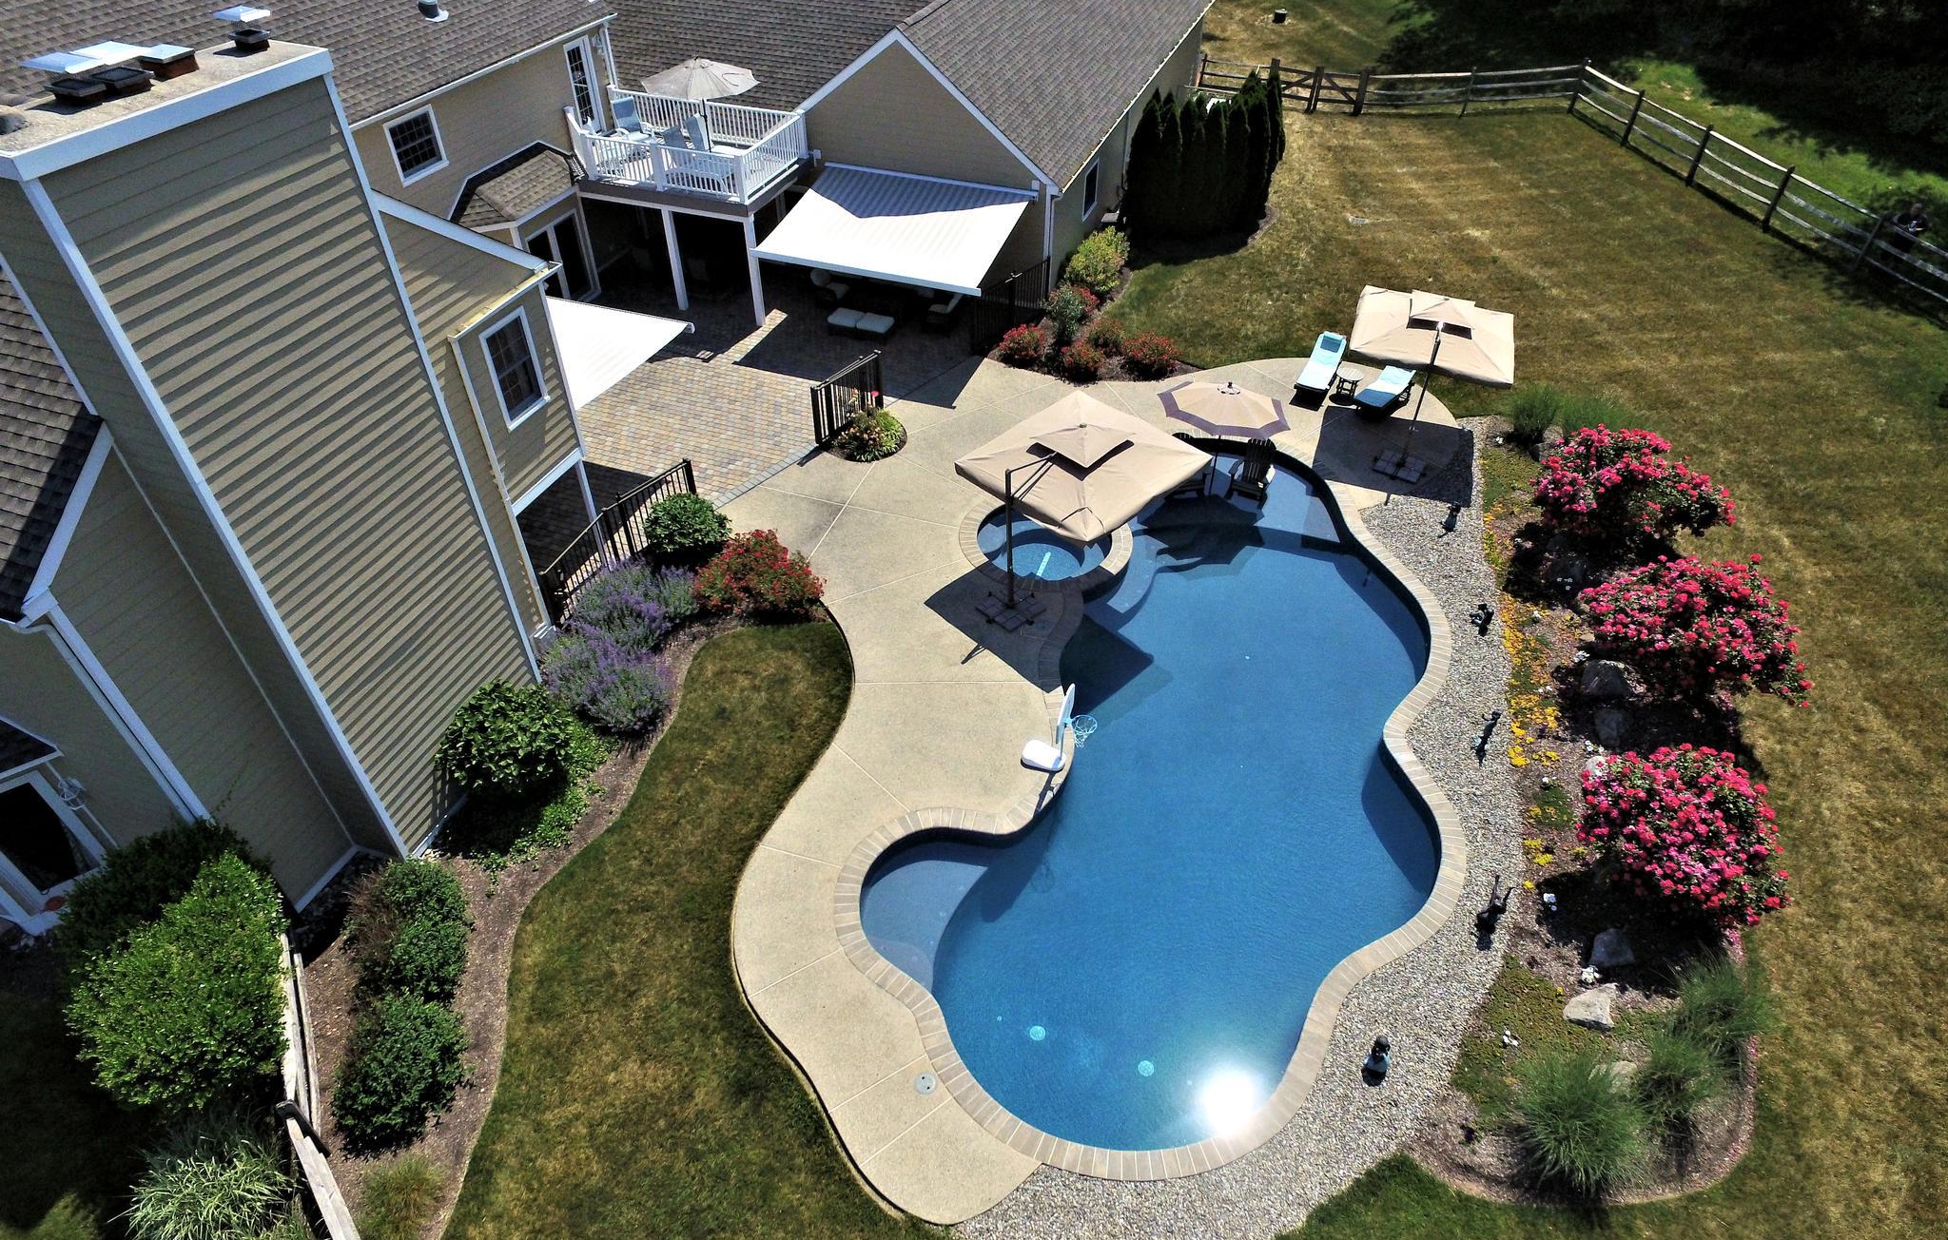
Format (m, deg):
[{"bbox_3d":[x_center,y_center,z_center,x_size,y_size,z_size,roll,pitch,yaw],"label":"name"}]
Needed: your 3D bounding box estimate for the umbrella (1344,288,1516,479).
[{"bbox_3d":[8.841,-4.928,22.200,2.950,2.750,3.550,14,44,14],"label":"umbrella"}]

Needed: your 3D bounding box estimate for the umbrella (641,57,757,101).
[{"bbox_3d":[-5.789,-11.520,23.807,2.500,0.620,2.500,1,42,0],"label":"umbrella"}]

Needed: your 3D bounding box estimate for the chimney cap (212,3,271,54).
[{"bbox_3d":[-7.030,-5.730,10.880,0.410,0.380,0.340,14,44,14],"label":"chimney cap"}]

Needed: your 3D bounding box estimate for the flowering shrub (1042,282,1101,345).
[{"bbox_3d":[2.180,-6.832,25.242,1.300,1.350,1.200,1,42,0],"label":"flowering shrub"}]

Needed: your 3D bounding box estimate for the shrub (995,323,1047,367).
[{"bbox_3d":[1.039,-6.032,24.655,1.170,0.900,1.100,1,42,0],"label":"shrub"}]

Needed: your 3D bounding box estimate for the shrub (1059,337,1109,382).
[{"bbox_3d":[2.334,-5.583,24.169,1.040,0.900,1.000,1,42,0],"label":"shrub"}]

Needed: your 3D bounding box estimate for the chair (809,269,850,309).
[{"bbox_3d":[-3.439,-7.950,26.518,0.820,0.860,0.780,14,44,14],"label":"chair"}]

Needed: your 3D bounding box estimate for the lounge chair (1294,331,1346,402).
[{"bbox_3d":[7.442,-5.409,24.184,0.680,0.740,1.850,16,44,17],"label":"lounge chair"}]

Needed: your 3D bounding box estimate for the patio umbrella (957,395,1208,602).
[{"bbox_3d":[1.632,-1.944,18.793,3.300,2.780,2.950,-32,51,-31],"label":"patio umbrella"}]

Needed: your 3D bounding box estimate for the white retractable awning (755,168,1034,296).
[{"bbox_3d":[-1.697,-8.696,24.722,5.200,0.650,3.800,14,44,14],"label":"white retractable awning"}]

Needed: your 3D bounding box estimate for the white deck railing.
[{"bbox_3d":[-6.822,-10.953,25.801,5.100,1.070,3.150,14,44,14],"label":"white deck railing"}]

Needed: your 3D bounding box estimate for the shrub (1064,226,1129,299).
[{"bbox_3d":[2.899,-8.444,26.650,1.570,1.550,1.600,1,42,0],"label":"shrub"}]

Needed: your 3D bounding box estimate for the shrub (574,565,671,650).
[{"bbox_3d":[-5.535,-0.205,17.767,1.480,1.000,1.750,1,42,0],"label":"shrub"}]

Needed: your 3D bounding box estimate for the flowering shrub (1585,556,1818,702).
[{"bbox_3d":[10.800,0.170,17.000,3.000,1.800,2.600,22,46,22],"label":"flowering shrub"}]

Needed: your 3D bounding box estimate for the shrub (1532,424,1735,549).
[{"bbox_3d":[11.460,-2.250,19.700,3.150,1.750,2.600,22,46,22],"label":"shrub"}]

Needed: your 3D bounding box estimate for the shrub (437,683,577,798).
[{"bbox_3d":[-6.350,1.756,15.572,1.850,1.500,1.850,0,42,0],"label":"shrub"}]

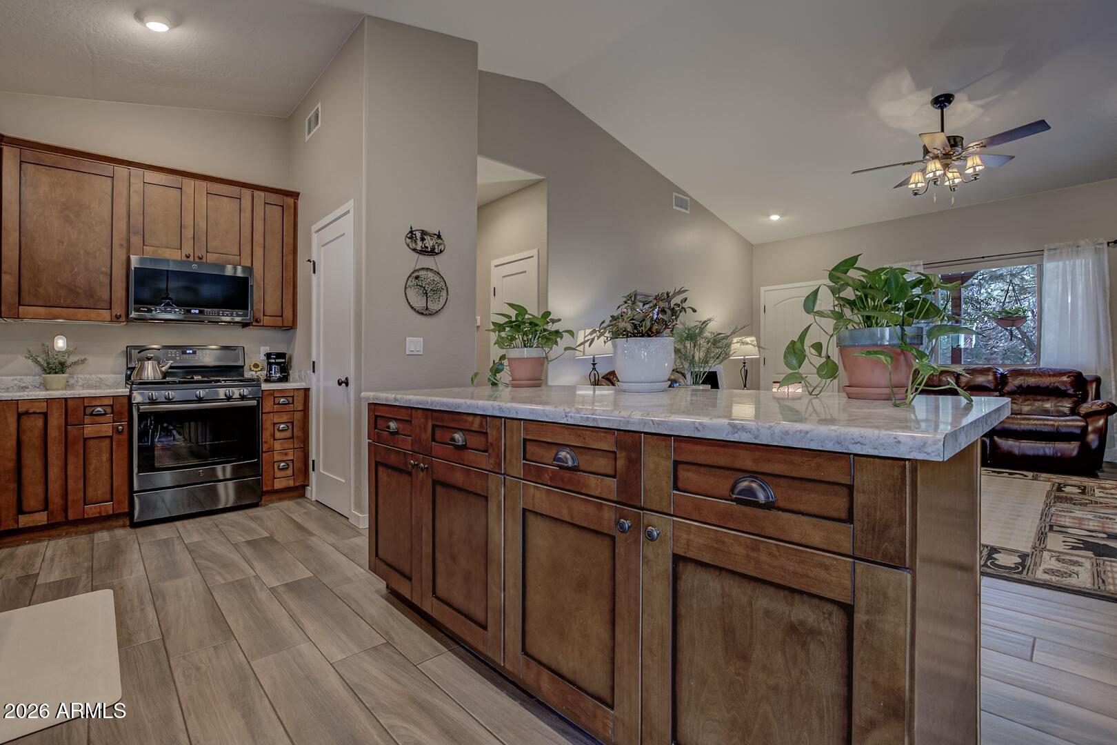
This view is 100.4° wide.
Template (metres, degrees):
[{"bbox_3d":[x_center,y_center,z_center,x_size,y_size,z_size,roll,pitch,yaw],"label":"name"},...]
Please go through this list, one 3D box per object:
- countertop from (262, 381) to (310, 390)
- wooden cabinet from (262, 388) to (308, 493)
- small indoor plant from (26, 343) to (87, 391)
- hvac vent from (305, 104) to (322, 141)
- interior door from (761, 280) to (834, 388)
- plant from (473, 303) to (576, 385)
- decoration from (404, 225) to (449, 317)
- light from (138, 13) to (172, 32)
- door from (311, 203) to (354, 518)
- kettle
[{"bbox_3d":[-2.293,0.112,3.806,0.335,0.040,0.645,0,0,-44],"label":"countertop"},{"bbox_3d":[-2.309,0.522,3.805,0.310,0.790,0.610,0,0,-44],"label":"wooden cabinet"},{"bbox_3d":[-3.270,-0.037,3.030,0.280,0.310,0.260,0,0,-44],"label":"small indoor plant"},{"bbox_3d":[-1.973,-2.005,3.740,0.025,0.195,0.390,0,0,-44],"label":"hvac vent"},{"bbox_3d":[3.390,-0.190,6.610,0.080,2.130,1.000,0,0,-44],"label":"interior door"},{"bbox_3d":[-0.183,-0.148,2.500,0.530,0.455,0.460,0,0,0],"label":"plant"},{"bbox_3d":[-0.931,-0.719,3.289,0.345,0.620,0.025,0,0,-44],"label":"decoration"},{"bbox_3d":[-2.265,-1.975,2.630,0.190,0.050,0.190,-21,15,-42],"label":"light"},{"bbox_3d":[-1.630,-0.055,3.385,0.080,2.130,0.830,0,0,-44],"label":"door"},{"bbox_3d":[-2.834,-0.055,3.250,0.230,0.210,0.190,0,0,-44],"label":"kettle"}]

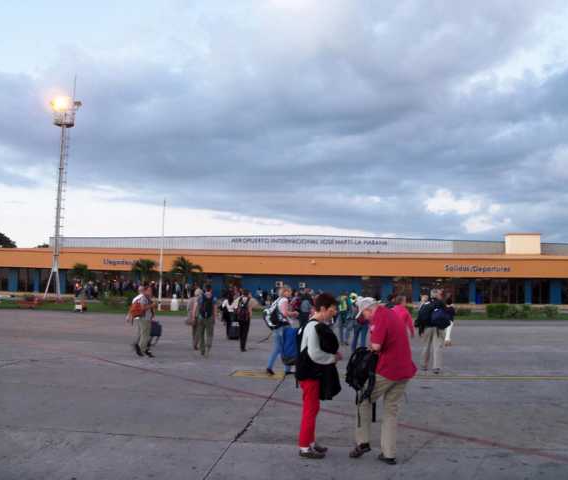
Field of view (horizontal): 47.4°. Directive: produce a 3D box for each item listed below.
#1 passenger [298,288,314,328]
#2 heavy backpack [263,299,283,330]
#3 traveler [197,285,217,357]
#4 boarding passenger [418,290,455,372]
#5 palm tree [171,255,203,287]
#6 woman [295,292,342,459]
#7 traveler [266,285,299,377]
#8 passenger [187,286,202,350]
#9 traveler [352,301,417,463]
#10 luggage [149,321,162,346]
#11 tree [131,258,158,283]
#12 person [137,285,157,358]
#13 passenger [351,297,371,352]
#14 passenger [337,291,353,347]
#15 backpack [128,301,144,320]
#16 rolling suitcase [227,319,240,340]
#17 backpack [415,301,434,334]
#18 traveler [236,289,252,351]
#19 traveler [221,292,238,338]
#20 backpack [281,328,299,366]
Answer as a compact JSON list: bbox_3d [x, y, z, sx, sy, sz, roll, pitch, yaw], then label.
[{"bbox_3d":[0.685,2.302,19.140,0.500,1.730,0.400,1,-5,0],"label":"passenger"},{"bbox_3d":[-0.215,1.447,12.655,0.300,0.560,0.340,14,-4,-16],"label":"heavy backpack"},{"bbox_3d":[-1.902,1.962,15.829,0.520,1.740,0.400,1,-5,2],"label":"traveler"},{"bbox_3d":[3.172,1.877,13.461,0.660,1.750,0.520,1,-4,7],"label":"boarding passenger"},{"bbox_3d":[-9.040,3.709,60.000,2.900,4.265,2.900,1,-4,0],"label":"palm tree"},{"bbox_3d":[0.346,1.354,6.582,0.460,1.630,0.500,2,-4,-6],"label":"woman"},{"bbox_3d":[-0.027,1.741,12.567,0.600,1.740,0.500,3,-5,-18],"label":"traveler"},{"bbox_3d":[-2.380,2.099,17.231,0.480,1.670,0.360,2,-5,-3],"label":"passenger"},{"bbox_3d":[1.015,1.380,6.600,0.640,1.610,0.520,0,-4,15],"label":"traveler"},{"bbox_3d":[-3.264,2.384,16.500,0.370,0.640,0.260,3,-5,-17],"label":"luggage"},{"bbox_3d":[-13.027,3.778,60.000,2.500,4.033,2.500,1,-4,0],"label":"tree"},{"bbox_3d":[-3.248,1.880,15.232,0.500,1.730,0.500,2,-4,-11],"label":"person"},{"bbox_3d":[1.658,1.976,14.023,0.480,1.570,0.420,1,-4,0],"label":"passenger"},{"bbox_3d":[1.907,2.448,20.242,0.500,1.680,0.380,1,-5,6],"label":"passenger"},{"bbox_3d":[-3.476,1.662,15.252,0.270,0.460,0.320,2,-4,-11],"label":"backpack"},{"bbox_3d":[-1.623,2.877,20.800,0.430,0.680,0.300,1,-5,0],"label":"rolling suitcase"},{"bbox_3d":[2.974,1.624,13.650,0.400,0.650,0.300,1,-5,9],"label":"backpack"},{"bbox_3d":[-1.050,2.127,17.201,0.450,1.630,0.450,1,-4,3],"label":"traveler"},{"bbox_3d":[-1.797,2.481,21.646,0.520,1.660,0.380,2,-5,-3],"label":"traveler"},{"bbox_3d":[0.068,1.032,6.300,0.190,0.420,0.290,1,-5,3],"label":"backpack"}]

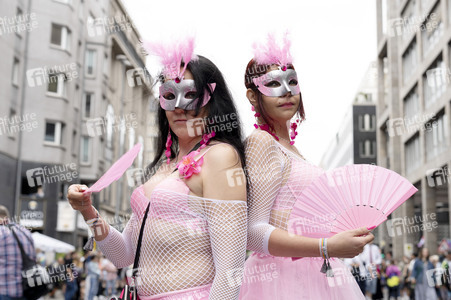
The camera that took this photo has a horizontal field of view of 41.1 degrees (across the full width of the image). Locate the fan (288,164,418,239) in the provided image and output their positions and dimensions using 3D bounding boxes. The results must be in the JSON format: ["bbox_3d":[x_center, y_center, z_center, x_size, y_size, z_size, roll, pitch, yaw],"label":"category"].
[{"bbox_3d":[0.349,0.165,1.750,0.419,0.227,0.035,-28,-2,2],"label":"fan"}]

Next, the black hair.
[{"bbox_3d":[-0.083,-0.085,1.670,0.240,0.360,0.230,-3,-9,23],"label":"black hair"}]

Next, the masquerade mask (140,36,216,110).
[{"bbox_3d":[-0.124,-0.201,1.600,0.185,0.190,0.085,-3,-7,23],"label":"masquerade mask"}]

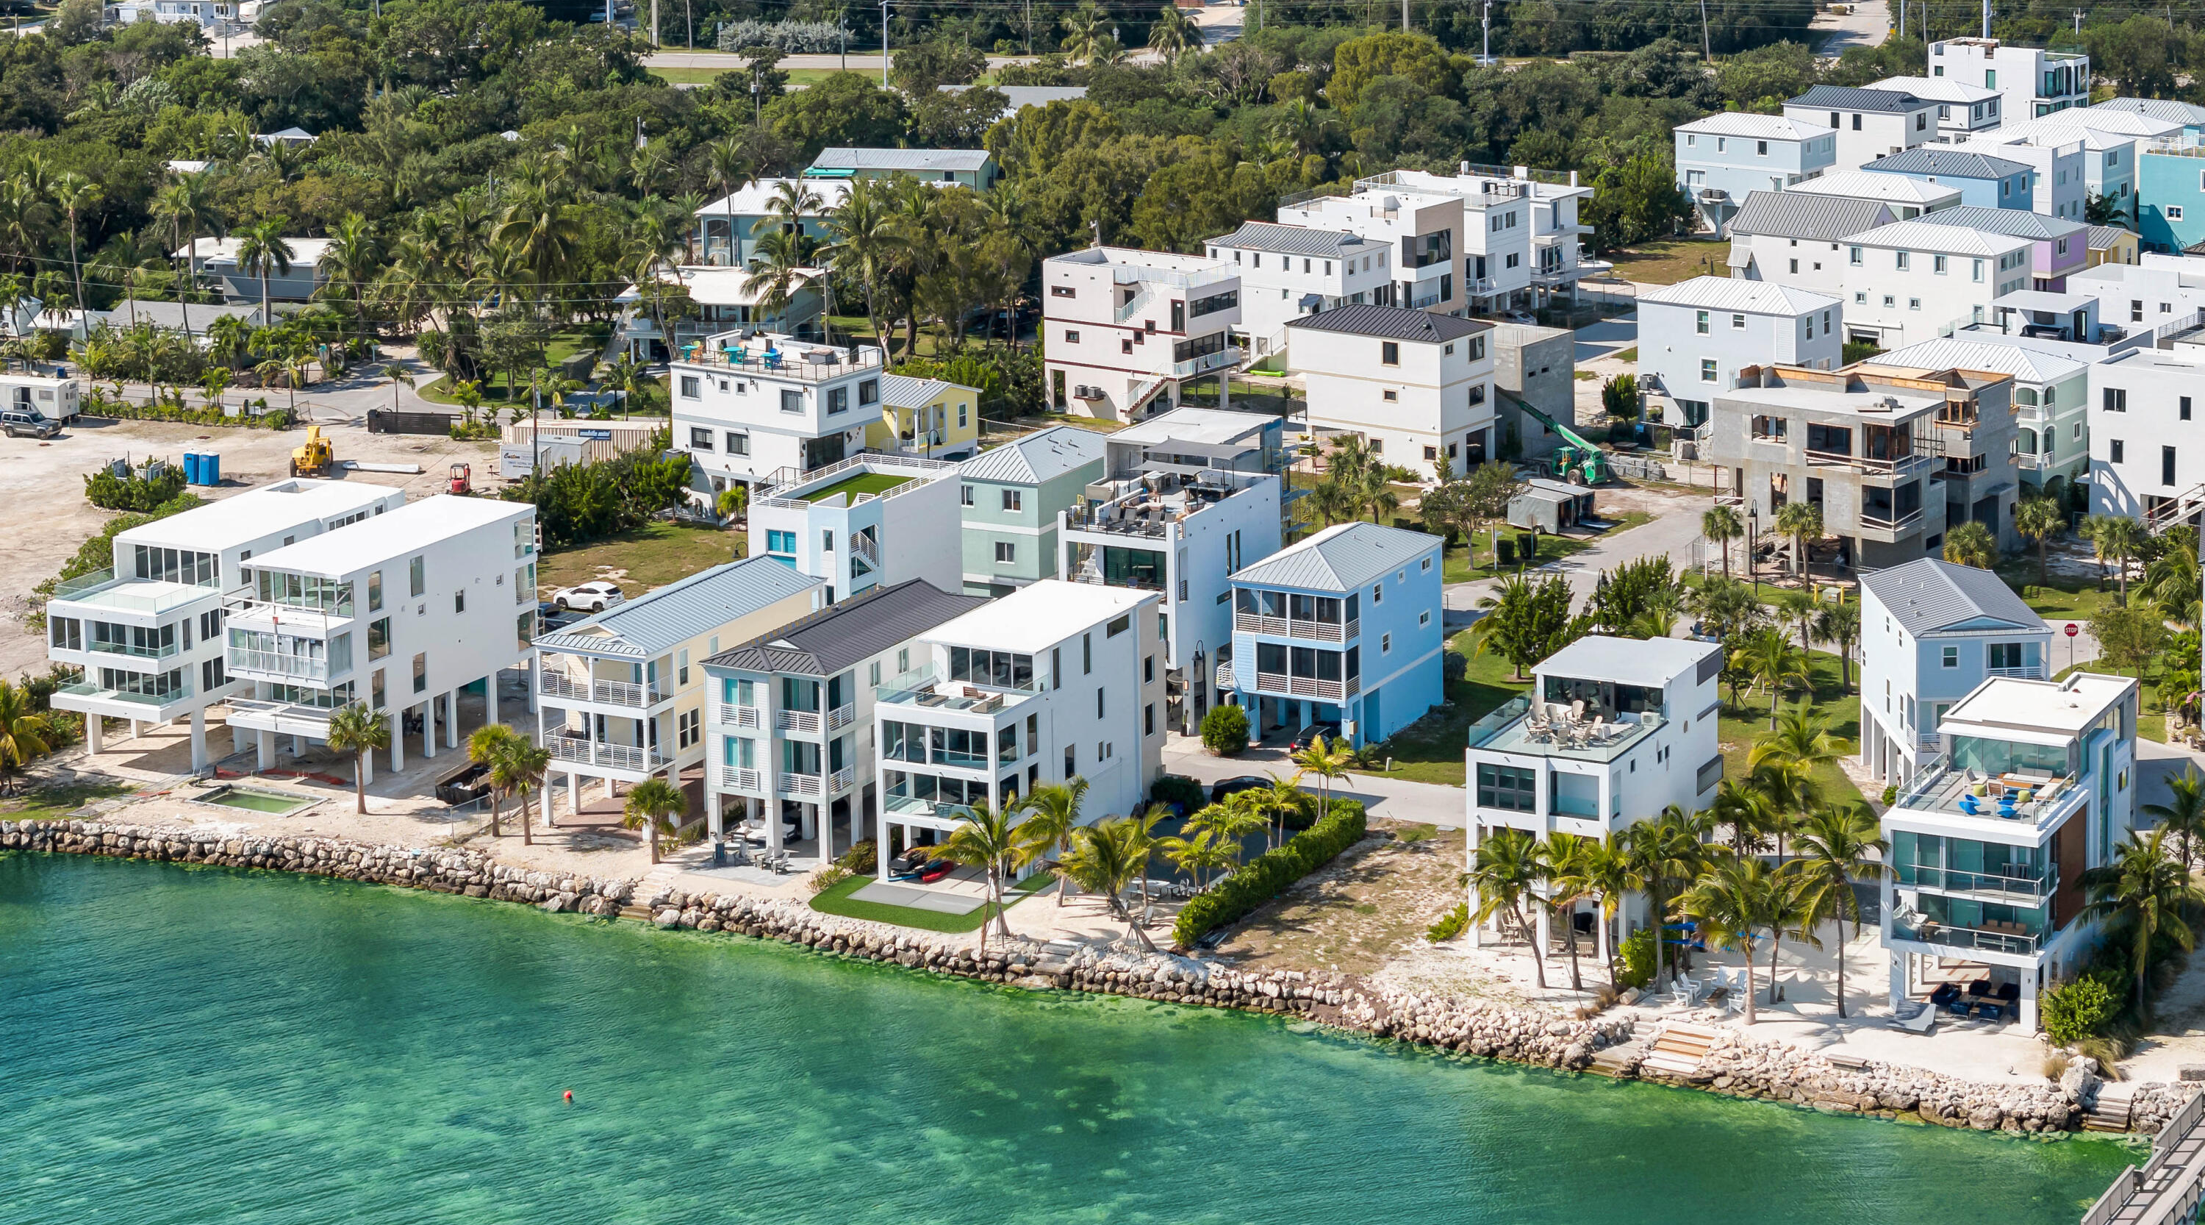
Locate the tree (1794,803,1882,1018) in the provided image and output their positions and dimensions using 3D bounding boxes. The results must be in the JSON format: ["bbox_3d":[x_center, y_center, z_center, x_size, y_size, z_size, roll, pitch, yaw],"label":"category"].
[{"bbox_3d":[34.830,14.180,211.050,4.200,10.360,4.200,0,14,0],"label":"tree"}]

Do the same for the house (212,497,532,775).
[{"bbox_3d":[-39.620,1.680,247.370,6.970,11.800,19.690,6,15,26],"label":"house"}]

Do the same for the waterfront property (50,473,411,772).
[{"bbox_3d":[-50.687,0.696,260.446,8.350,12.018,22.193,6,16,27],"label":"waterfront property"}]

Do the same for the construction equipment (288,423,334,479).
[{"bbox_3d":[-57.520,-12.140,324.600,2.500,3.570,5.000,-1,14,-3],"label":"construction equipment"}]

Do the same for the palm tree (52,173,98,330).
[{"bbox_3d":[-87.970,-30.552,382.252,4.155,14.342,4.155,-1,14,0],"label":"palm tree"}]

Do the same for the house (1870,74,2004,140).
[{"bbox_3d":[83.538,-48.101,449.050,12.109,11.071,7.457,10,17,36],"label":"house"}]

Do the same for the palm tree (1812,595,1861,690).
[{"bbox_3d":[42.060,1.920,254.710,2.760,5.630,2.760,-1,14,0],"label":"palm tree"}]

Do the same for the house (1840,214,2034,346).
[{"bbox_3d":[67.100,-25.550,359.150,13.660,11.200,7.010,9,17,33],"label":"house"}]

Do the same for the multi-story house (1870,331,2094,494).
[{"bbox_3d":[60.609,-13.073,309.944,13.543,11.483,6.956,10,18,36],"label":"multi-story house"}]

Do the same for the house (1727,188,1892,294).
[{"bbox_3d":[59.554,-28.652,371.414,12.406,11.848,6.564,10,17,36],"label":"house"}]

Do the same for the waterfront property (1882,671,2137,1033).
[{"bbox_3d":[43.178,11.029,211.280,7.210,12.594,16.323,6,16,27],"label":"waterfront property"}]

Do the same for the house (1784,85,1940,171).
[{"bbox_3d":[75.259,-46.489,443.214,13.417,11.042,7.130,10,17,36],"label":"house"}]

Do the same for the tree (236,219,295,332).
[{"bbox_3d":[-71.888,-28.833,382.750,5.194,10.184,5.194,-1,14,0],"label":"tree"}]

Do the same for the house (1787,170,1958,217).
[{"bbox_3d":[65.300,-32.110,381.150,13.660,10.750,6.660,9,17,34],"label":"house"}]

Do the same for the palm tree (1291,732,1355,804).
[{"bbox_3d":[11.390,8.730,230.410,3.300,4.810,3.300,-1,14,0],"label":"palm tree"}]

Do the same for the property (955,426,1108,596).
[{"bbox_3d":[-3.932,-6.145,286.711,7.634,10.700,13.744,6,16,27],"label":"property"}]

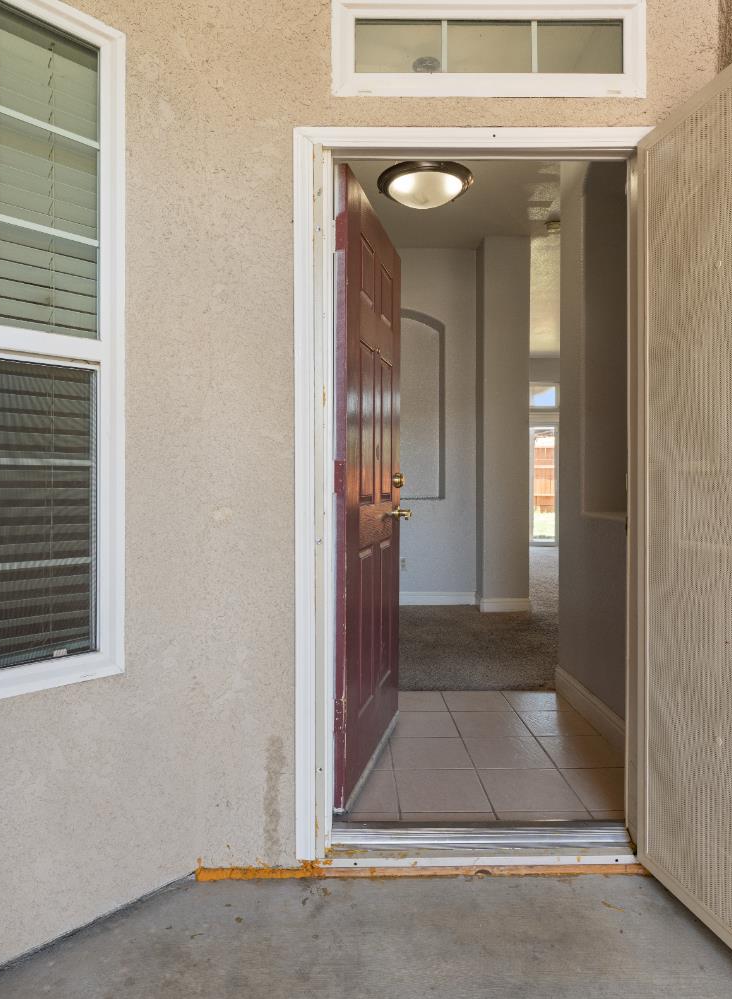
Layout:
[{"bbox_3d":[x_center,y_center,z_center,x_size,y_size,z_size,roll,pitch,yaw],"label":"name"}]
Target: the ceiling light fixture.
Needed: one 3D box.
[{"bbox_3d":[0.415,-2.140,4.300,0.670,0.170,0.670,0,0,0],"label":"ceiling light fixture"}]

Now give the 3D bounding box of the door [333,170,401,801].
[{"bbox_3d":[0.024,-0.045,2.395,0.045,2.030,0.900,0,0,14],"label":"door"}]

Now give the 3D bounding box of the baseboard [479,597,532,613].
[{"bbox_3d":[1.220,0.920,5.460,0.450,0.125,0.020,0,0,-1],"label":"baseboard"}]

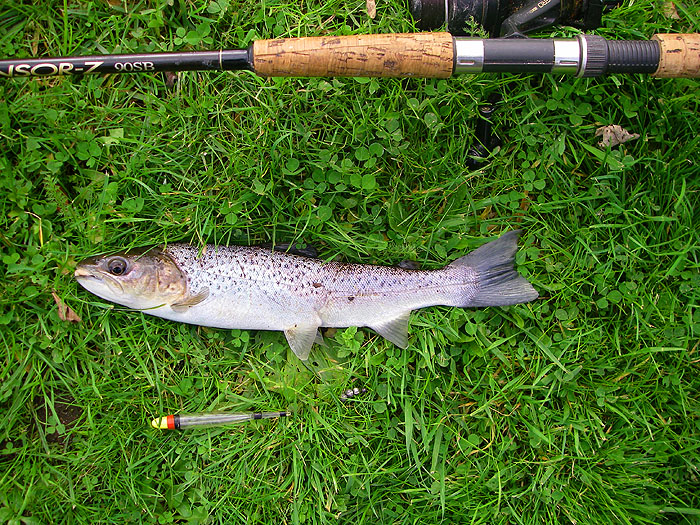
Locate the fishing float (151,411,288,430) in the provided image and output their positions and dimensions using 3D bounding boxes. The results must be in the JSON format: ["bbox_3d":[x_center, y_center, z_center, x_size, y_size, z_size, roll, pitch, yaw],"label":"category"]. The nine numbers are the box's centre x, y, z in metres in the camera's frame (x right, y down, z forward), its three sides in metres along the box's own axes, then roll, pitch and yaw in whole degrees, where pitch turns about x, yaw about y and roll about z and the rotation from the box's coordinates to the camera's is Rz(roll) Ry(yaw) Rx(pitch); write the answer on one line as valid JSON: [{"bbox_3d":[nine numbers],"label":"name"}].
[{"bbox_3d":[-0.090,0.110,0.541,0.098,0.010,0.010,-4,82,-1],"label":"fishing float"}]

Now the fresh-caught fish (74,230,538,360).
[{"bbox_3d":[-0.031,0.024,0.546,0.329,0.038,0.092,0,82,0],"label":"fresh-caught fish"}]

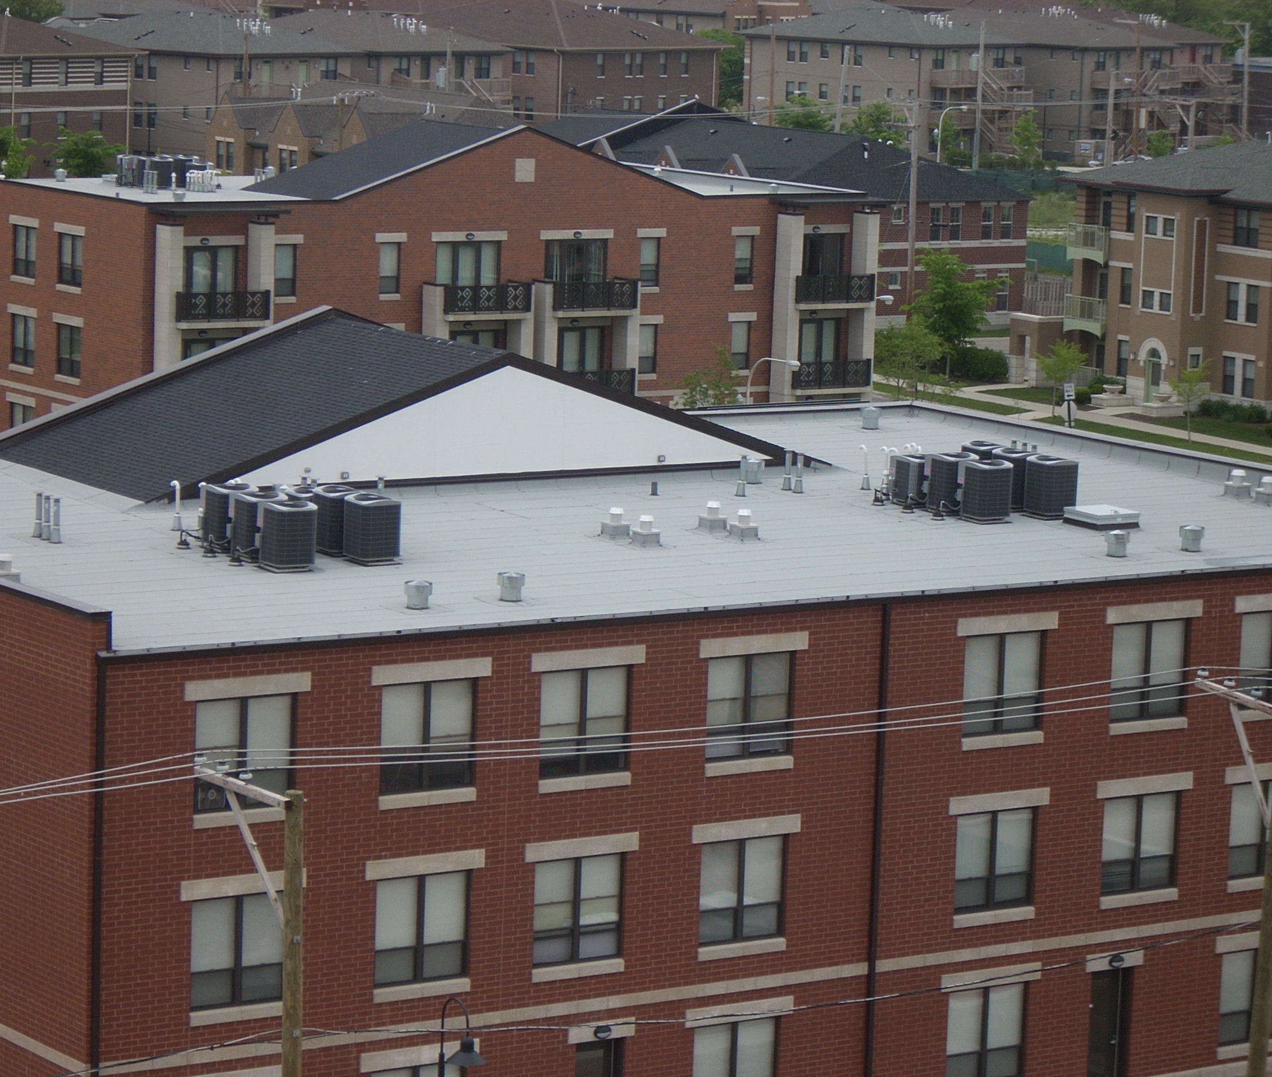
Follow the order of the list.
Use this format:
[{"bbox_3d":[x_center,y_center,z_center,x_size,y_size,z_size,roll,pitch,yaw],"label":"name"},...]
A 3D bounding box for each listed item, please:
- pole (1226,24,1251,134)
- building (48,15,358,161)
[{"bbox_3d":[47.150,-35.120,367.780,2.500,10.940,0.350,9,11,39],"label":"pole"},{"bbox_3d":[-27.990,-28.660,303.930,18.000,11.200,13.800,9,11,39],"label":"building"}]

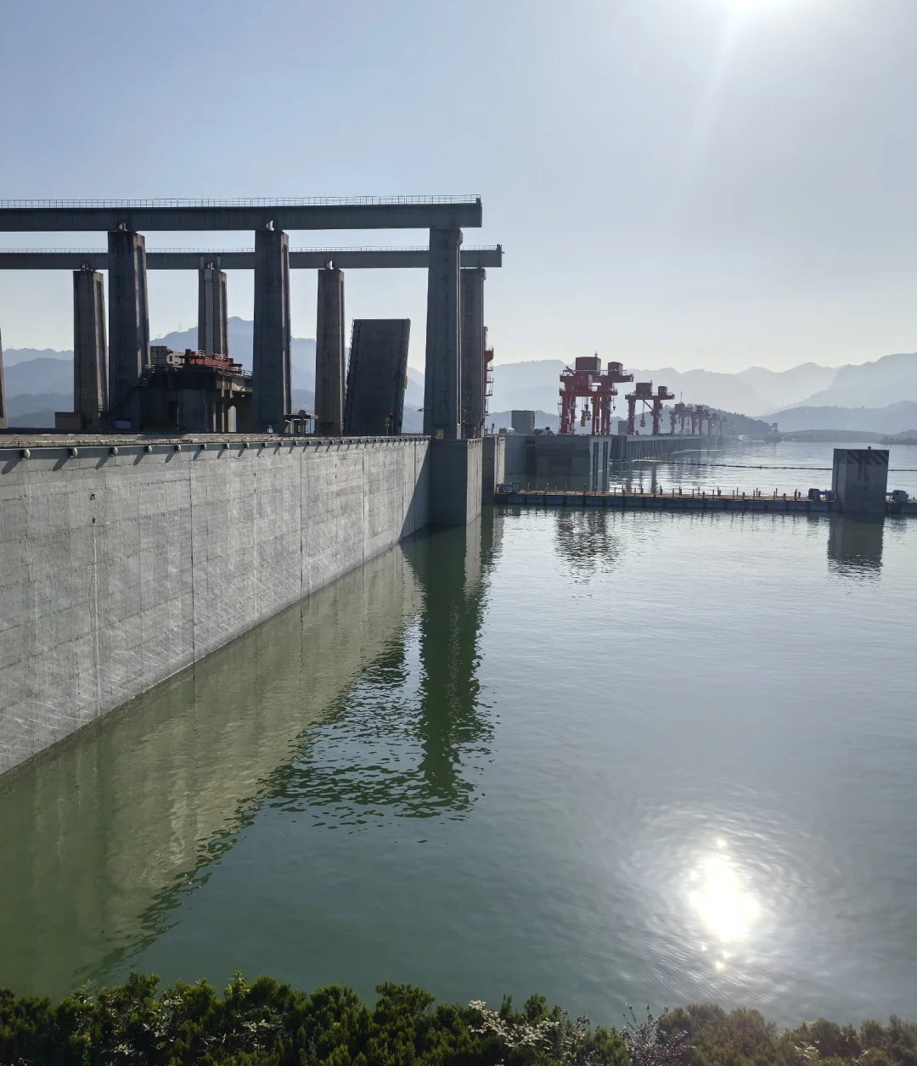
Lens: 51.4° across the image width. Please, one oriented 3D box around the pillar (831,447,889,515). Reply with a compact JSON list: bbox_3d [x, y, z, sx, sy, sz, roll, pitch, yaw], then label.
[{"bbox_3d":[65.625,-8.709,155.956,6.420,9.940,7.300,2,6,8],"label":"pillar"}]

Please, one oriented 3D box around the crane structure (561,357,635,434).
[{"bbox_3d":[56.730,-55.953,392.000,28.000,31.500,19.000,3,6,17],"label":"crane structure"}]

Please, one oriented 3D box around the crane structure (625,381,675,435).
[{"bbox_3d":[121.539,-79.235,605.000,29.500,33.300,16.000,3,6,17],"label":"crane structure"}]

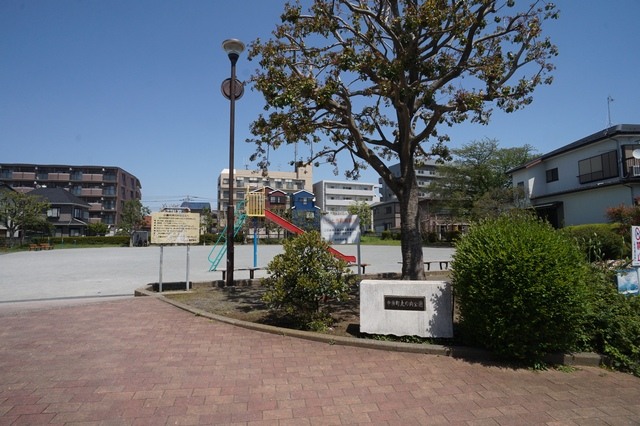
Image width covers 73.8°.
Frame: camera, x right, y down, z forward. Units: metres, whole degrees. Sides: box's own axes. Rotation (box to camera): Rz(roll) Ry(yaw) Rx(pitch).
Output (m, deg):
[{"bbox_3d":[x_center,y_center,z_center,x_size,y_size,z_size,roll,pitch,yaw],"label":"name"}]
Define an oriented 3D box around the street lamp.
[{"bbox_3d":[-1.690,-0.966,8.120,0.420,4.720,0.420,0,-3,0],"label":"street lamp"}]

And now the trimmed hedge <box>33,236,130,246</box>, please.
[{"bbox_3d":[-30.000,3.551,52.883,12.500,1.100,1.000,1,-3,-10],"label":"trimmed hedge"}]

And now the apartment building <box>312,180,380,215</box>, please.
[{"bbox_3d":[7.000,-0.002,118.704,16.800,15.900,11.000,1,-4,-20],"label":"apartment building"}]

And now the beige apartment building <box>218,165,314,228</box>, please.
[{"bbox_3d":[-15.200,-3.700,116.500,25.000,17.300,10.500,1,-4,-20],"label":"beige apartment building"}]

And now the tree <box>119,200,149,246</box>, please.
[{"bbox_3d":[-21.750,1.105,50.021,3.500,5.650,3.500,0,-3,0],"label":"tree"}]

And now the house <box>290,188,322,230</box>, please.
[{"bbox_3d":[-3.000,0.901,78.582,5.100,9.400,8.000,1,-3,-14],"label":"house"}]

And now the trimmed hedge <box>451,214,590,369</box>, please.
[{"bbox_3d":[2.040,0.672,4.368,1.320,1.370,1.300,0,-3,0],"label":"trimmed hedge"}]

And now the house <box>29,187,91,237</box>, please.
[{"bbox_3d":[-37.600,0.546,60.572,7.900,8.000,7.200,1,-3,-10],"label":"house"}]

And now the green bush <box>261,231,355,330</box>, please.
[{"bbox_3d":[-0.150,0.738,5.066,1.120,1.080,1.100,0,-3,0],"label":"green bush"}]

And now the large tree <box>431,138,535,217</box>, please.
[{"bbox_3d":[17.200,-2.067,44.197,10.800,11.300,10.300,0,-3,0],"label":"large tree"}]

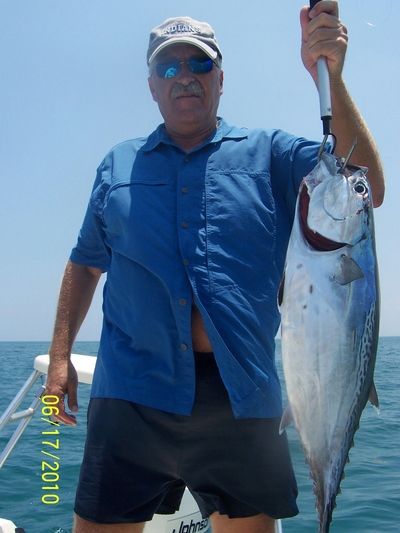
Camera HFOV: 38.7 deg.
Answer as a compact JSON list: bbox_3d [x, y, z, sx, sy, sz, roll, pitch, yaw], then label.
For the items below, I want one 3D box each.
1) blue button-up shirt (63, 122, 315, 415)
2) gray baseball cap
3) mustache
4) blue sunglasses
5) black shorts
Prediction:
[{"bbox_3d":[-0.015,-0.015,1.363,0.590,0.710,0.340,-1,-7,6],"label":"blue button-up shirt"},{"bbox_3d":[-0.038,-0.543,1.393,0.180,0.140,0.265,6,4,2],"label":"gray baseball cap"},{"bbox_3d":[-0.029,-0.406,1.310,0.078,0.034,0.030,6,4,2],"label":"mustache"},{"bbox_3d":[-0.032,-0.459,1.372,0.142,0.045,0.130,6,4,2],"label":"blue sunglasses"},{"bbox_3d":[-0.030,0.349,1.296,0.510,0.400,0.310,-1,-7,6],"label":"black shorts"}]

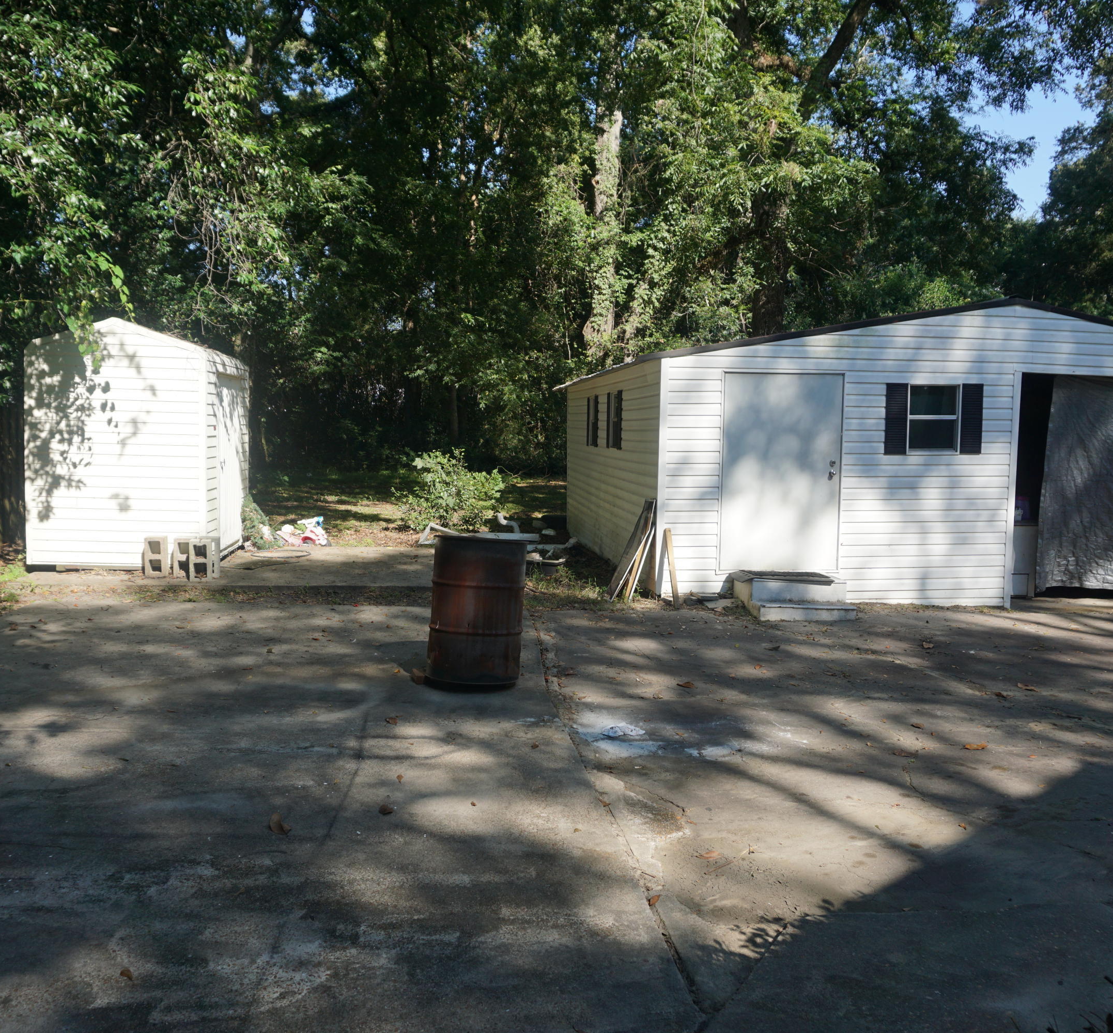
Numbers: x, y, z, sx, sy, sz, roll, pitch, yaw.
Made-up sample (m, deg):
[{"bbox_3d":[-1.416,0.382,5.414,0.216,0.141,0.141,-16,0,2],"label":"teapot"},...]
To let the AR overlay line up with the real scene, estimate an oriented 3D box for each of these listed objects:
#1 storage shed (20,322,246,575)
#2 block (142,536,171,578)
[{"bbox_3d":[-4.748,-0.858,12.043,1.830,2.600,2.500,0,5,-5],"label":"storage shed"},{"bbox_3d":[-4.171,0.423,10.792,0.194,0.397,0.194,0,5,-7],"label":"block"}]

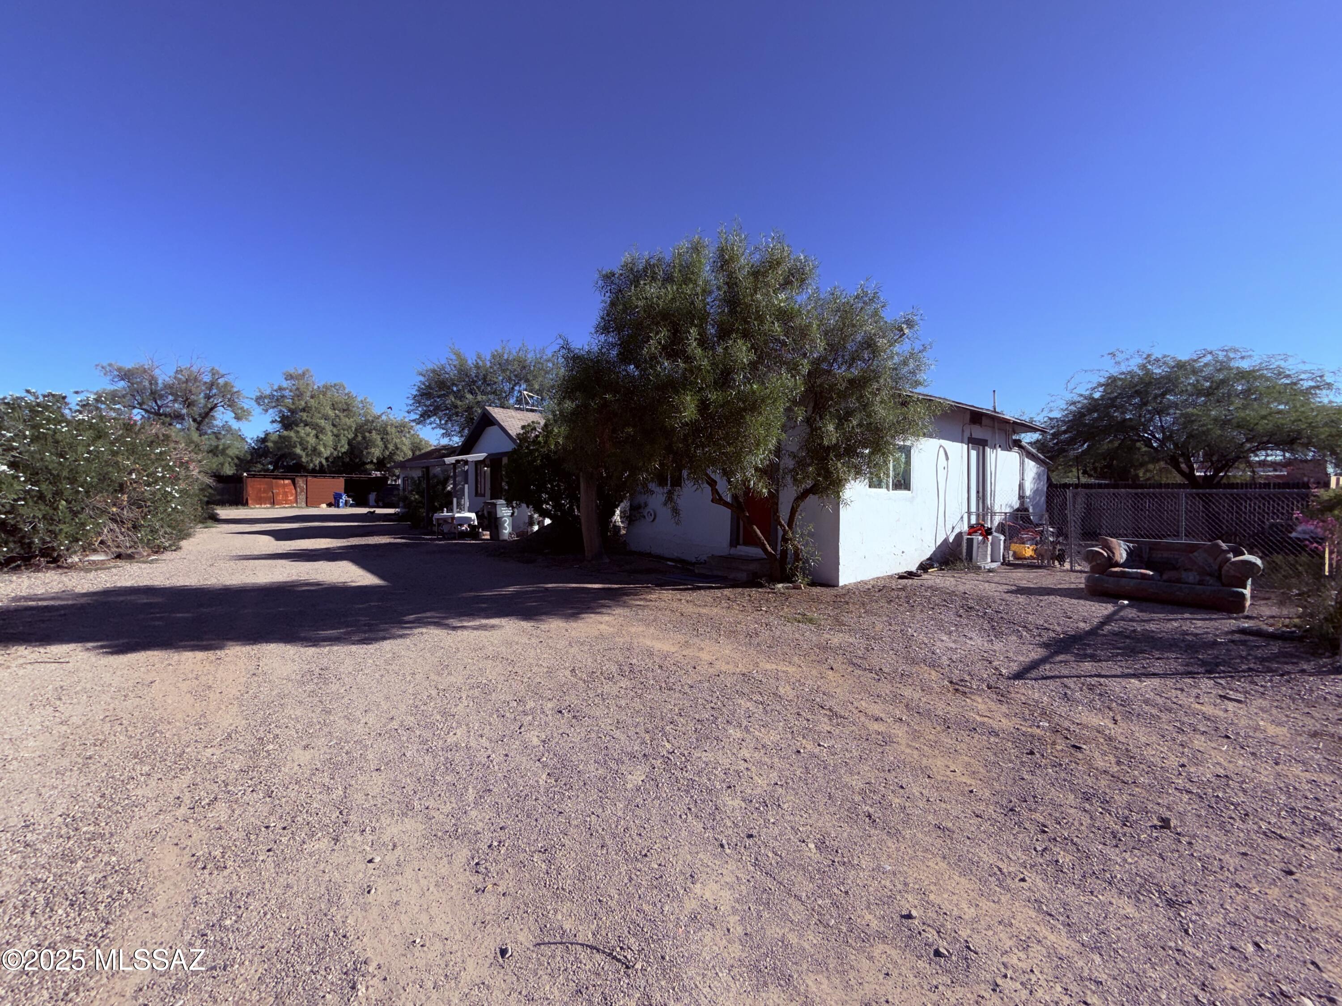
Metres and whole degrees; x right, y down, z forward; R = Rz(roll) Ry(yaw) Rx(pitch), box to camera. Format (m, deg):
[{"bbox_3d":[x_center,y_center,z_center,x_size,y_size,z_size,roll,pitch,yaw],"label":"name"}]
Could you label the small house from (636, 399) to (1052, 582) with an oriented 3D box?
[{"bbox_3d":[4.491,-0.519,13.351,10.200,3.300,6.100,-1,2,-41],"label":"small house"}]

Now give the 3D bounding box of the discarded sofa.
[{"bbox_3d":[6.600,0.897,7.190,0.900,0.790,1.670,-1,2,-43],"label":"discarded sofa"}]

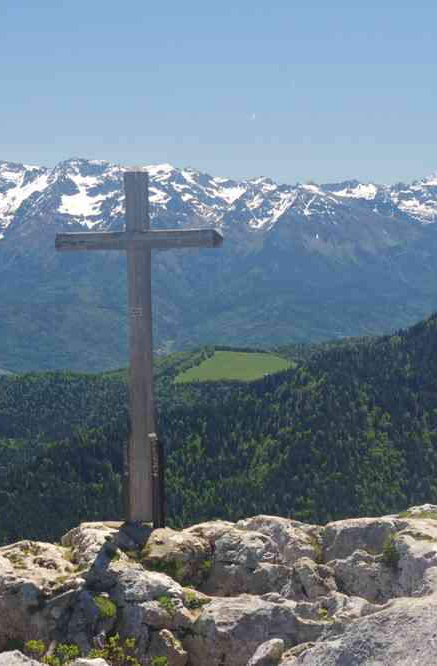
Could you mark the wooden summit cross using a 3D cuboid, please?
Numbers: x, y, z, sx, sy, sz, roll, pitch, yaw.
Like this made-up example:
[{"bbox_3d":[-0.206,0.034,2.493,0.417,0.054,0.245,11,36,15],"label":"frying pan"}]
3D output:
[{"bbox_3d":[-0.589,0.102,14.100,1.310,2.700,0.150,0,3,18],"label":"wooden summit cross"}]

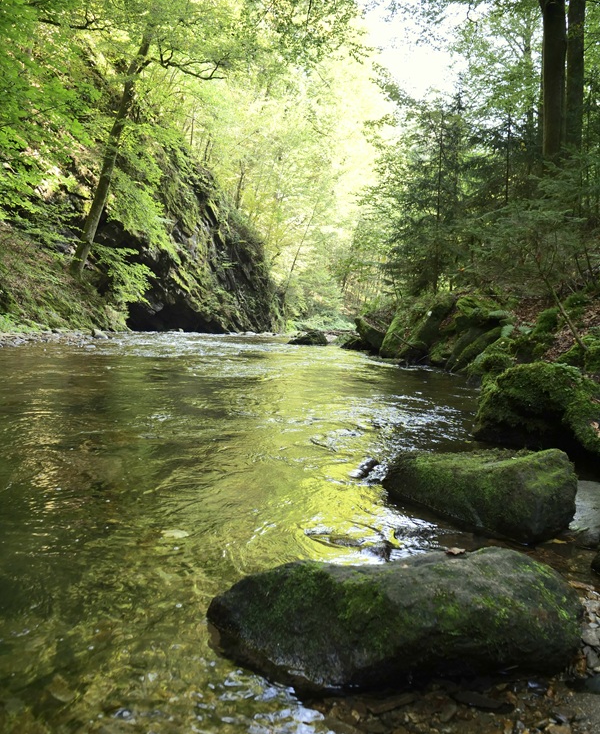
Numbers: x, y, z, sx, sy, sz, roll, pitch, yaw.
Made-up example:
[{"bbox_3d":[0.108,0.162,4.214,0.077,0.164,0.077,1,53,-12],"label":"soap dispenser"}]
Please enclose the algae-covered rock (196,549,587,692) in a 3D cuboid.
[{"bbox_3d":[0.330,0.845,2.071,1.250,0.380,0.600,0,6,4],"label":"algae-covered rock"}]

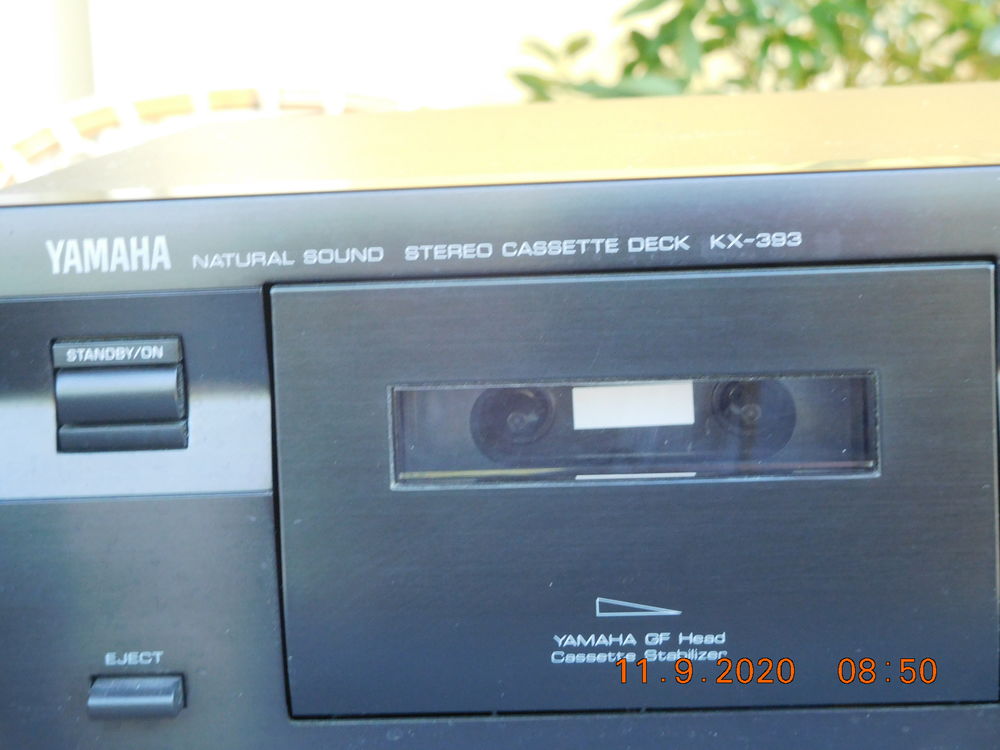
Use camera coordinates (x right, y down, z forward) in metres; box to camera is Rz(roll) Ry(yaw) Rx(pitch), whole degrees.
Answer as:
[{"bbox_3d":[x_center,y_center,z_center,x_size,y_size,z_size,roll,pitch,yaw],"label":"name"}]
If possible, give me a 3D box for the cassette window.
[{"bbox_3d":[0.024,0.010,0.414,0.086,0.018,0.007,-2,10,4],"label":"cassette window"}]

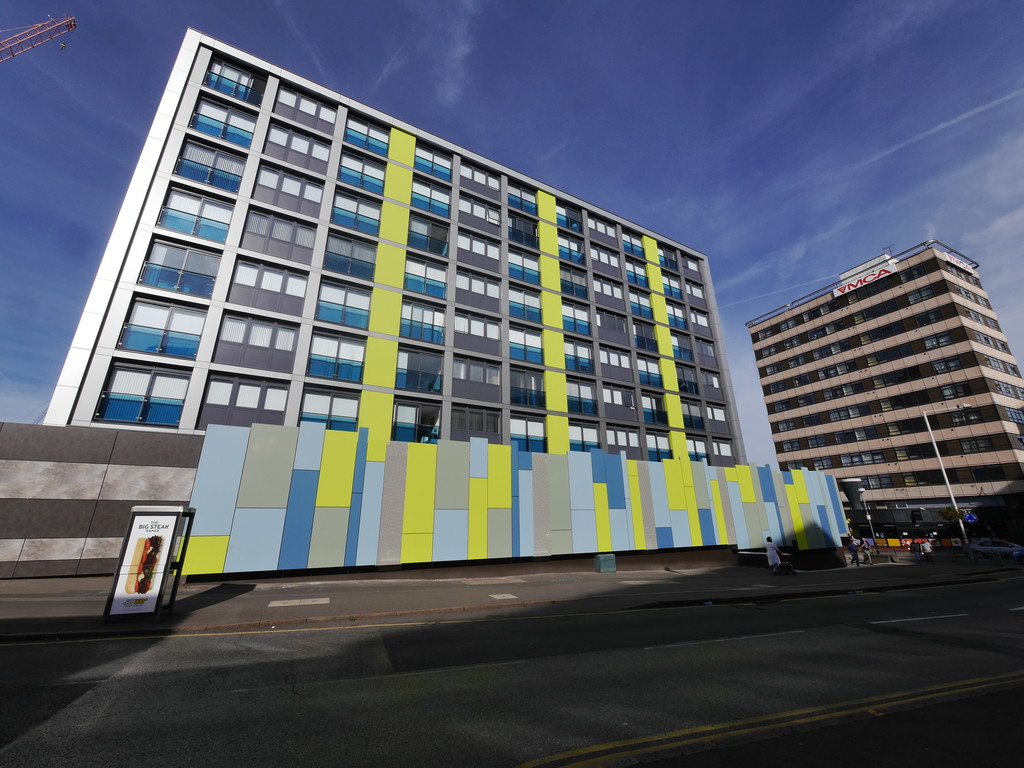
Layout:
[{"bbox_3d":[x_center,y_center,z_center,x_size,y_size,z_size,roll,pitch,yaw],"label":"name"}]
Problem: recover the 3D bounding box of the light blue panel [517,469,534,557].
[{"bbox_3d":[0.612,5.531,17.826,0.670,3.526,0.080,9,-21,-28],"label":"light blue panel"}]

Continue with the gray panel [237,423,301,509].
[{"bbox_3d":[-8.443,2.845,14.431,1.483,2.850,0.050,10,-22,-27],"label":"gray panel"}]

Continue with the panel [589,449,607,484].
[{"bbox_3d":[4.273,4.057,20.456,0.845,1.650,0.080,9,-21,-28],"label":"panel"}]

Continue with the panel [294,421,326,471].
[{"bbox_3d":[-6.971,2.155,14.331,0.796,1.652,0.080,9,-21,-28],"label":"panel"}]

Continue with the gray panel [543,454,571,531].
[{"bbox_3d":[2.133,4.861,18.739,1.122,3.325,0.080,9,-21,-28],"label":"gray panel"}]

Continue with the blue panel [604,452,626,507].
[{"bbox_3d":[5.413,5.104,21.724,1.160,2.780,0.050,10,-22,-27],"label":"blue panel"}]

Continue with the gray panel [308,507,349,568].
[{"bbox_3d":[-6.387,5.365,14.515,1.162,1.959,0.080,9,-22,-27],"label":"gray panel"}]

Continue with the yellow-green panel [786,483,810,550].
[{"bbox_3d":[20.753,9.678,30.208,1.174,4.502,0.080,10,-22,-27],"label":"yellow-green panel"}]

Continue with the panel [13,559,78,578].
[{"bbox_3d":[-12.466,4.954,11.134,1.212,0.390,0.080,9,-22,-27],"label":"panel"}]

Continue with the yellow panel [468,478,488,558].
[{"bbox_3d":[-1.342,5.345,16.531,0.831,3.070,0.080,9,-21,-28],"label":"yellow panel"}]

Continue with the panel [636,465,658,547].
[{"bbox_3d":[7.190,6.384,22.030,0.830,4.515,0.080,9,-22,-27],"label":"panel"}]

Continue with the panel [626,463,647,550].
[{"bbox_3d":[6.502,6.270,21.671,0.722,4.499,0.080,9,-22,-27],"label":"panel"}]

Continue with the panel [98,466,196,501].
[{"bbox_3d":[-11.021,3.037,12.649,2.150,1.029,0.080,9,-22,-27],"label":"panel"}]

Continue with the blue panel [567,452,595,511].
[{"bbox_3d":[3.405,4.757,20.408,1.444,2.764,0.080,9,-22,-27],"label":"blue panel"}]

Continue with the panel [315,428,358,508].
[{"bbox_3d":[-6.182,2.996,14.724,1.125,2.646,0.080,9,-21,-28],"label":"panel"}]

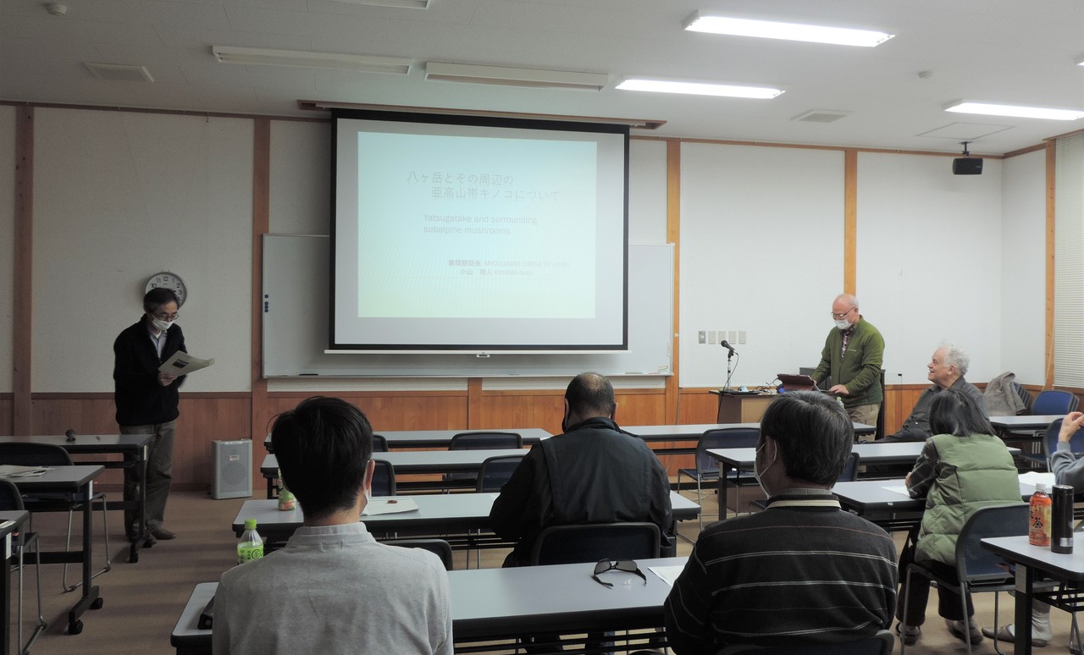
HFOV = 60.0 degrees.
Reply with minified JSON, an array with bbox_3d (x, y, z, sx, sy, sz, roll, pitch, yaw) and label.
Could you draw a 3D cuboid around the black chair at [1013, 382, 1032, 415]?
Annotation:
[{"bbox_3d":[4.511,1.007,9.518,0.570,0.840,0.510,0,0,-14],"label":"black chair"}]

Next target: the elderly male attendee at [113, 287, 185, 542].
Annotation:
[{"bbox_3d":[-2.528,0.560,6.052,0.370,1.640,0.470,1,0,37],"label":"elderly male attendee"}]

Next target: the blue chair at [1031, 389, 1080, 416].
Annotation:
[{"bbox_3d":[4.629,0.996,8.858,0.550,0.800,0.510,0,0,-14],"label":"blue chair"}]

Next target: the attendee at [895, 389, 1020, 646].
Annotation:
[{"bbox_3d":[1.772,0.835,3.984,0.530,1.155,0.770,0,0,-14],"label":"attendee"}]

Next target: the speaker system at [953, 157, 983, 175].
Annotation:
[{"bbox_3d":[4.075,-1.547,9.013,0.270,0.165,0.170,0,10,13],"label":"speaker system"}]

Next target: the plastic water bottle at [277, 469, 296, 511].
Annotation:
[{"bbox_3d":[-0.984,0.595,3.627,0.067,0.215,0.067,0,0,-13],"label":"plastic water bottle"}]

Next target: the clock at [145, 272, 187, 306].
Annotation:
[{"bbox_3d":[-3.106,-0.284,7.769,0.340,0.340,0.050,0,0,-13],"label":"clock"}]

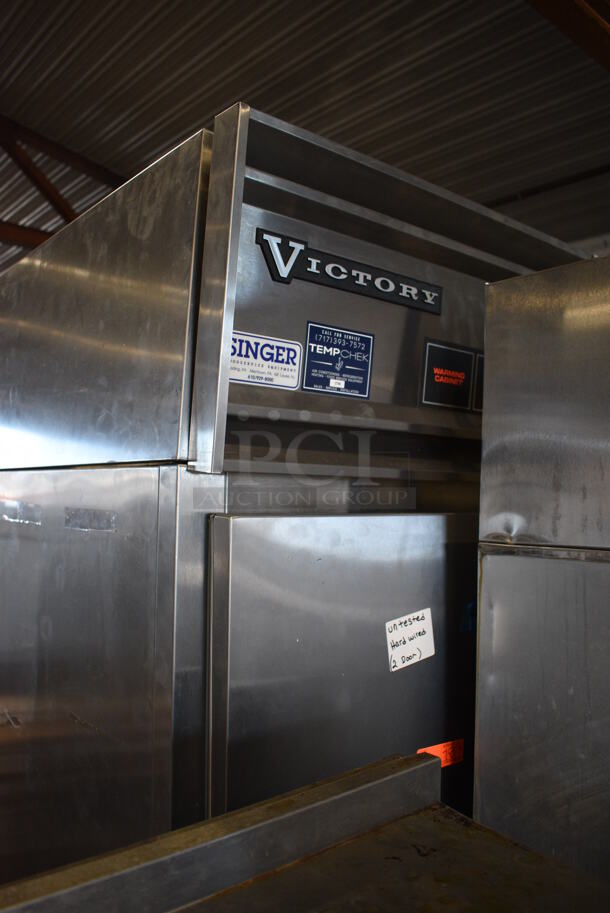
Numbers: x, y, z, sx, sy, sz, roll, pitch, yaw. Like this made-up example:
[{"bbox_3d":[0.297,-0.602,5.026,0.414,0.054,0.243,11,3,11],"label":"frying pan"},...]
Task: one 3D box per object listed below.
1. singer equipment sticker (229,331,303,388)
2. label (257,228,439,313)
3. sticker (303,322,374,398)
[{"bbox_3d":[-0.044,-0.100,0.719,0.104,0.052,0.002,3,3,-39],"label":"singer equipment sticker"},{"bbox_3d":[0.065,-0.205,0.791,0.294,0.050,0.008,3,3,-39],"label":"label"},{"bbox_3d":[0.041,-0.108,0.786,0.103,0.077,0.002,3,3,-39],"label":"sticker"}]

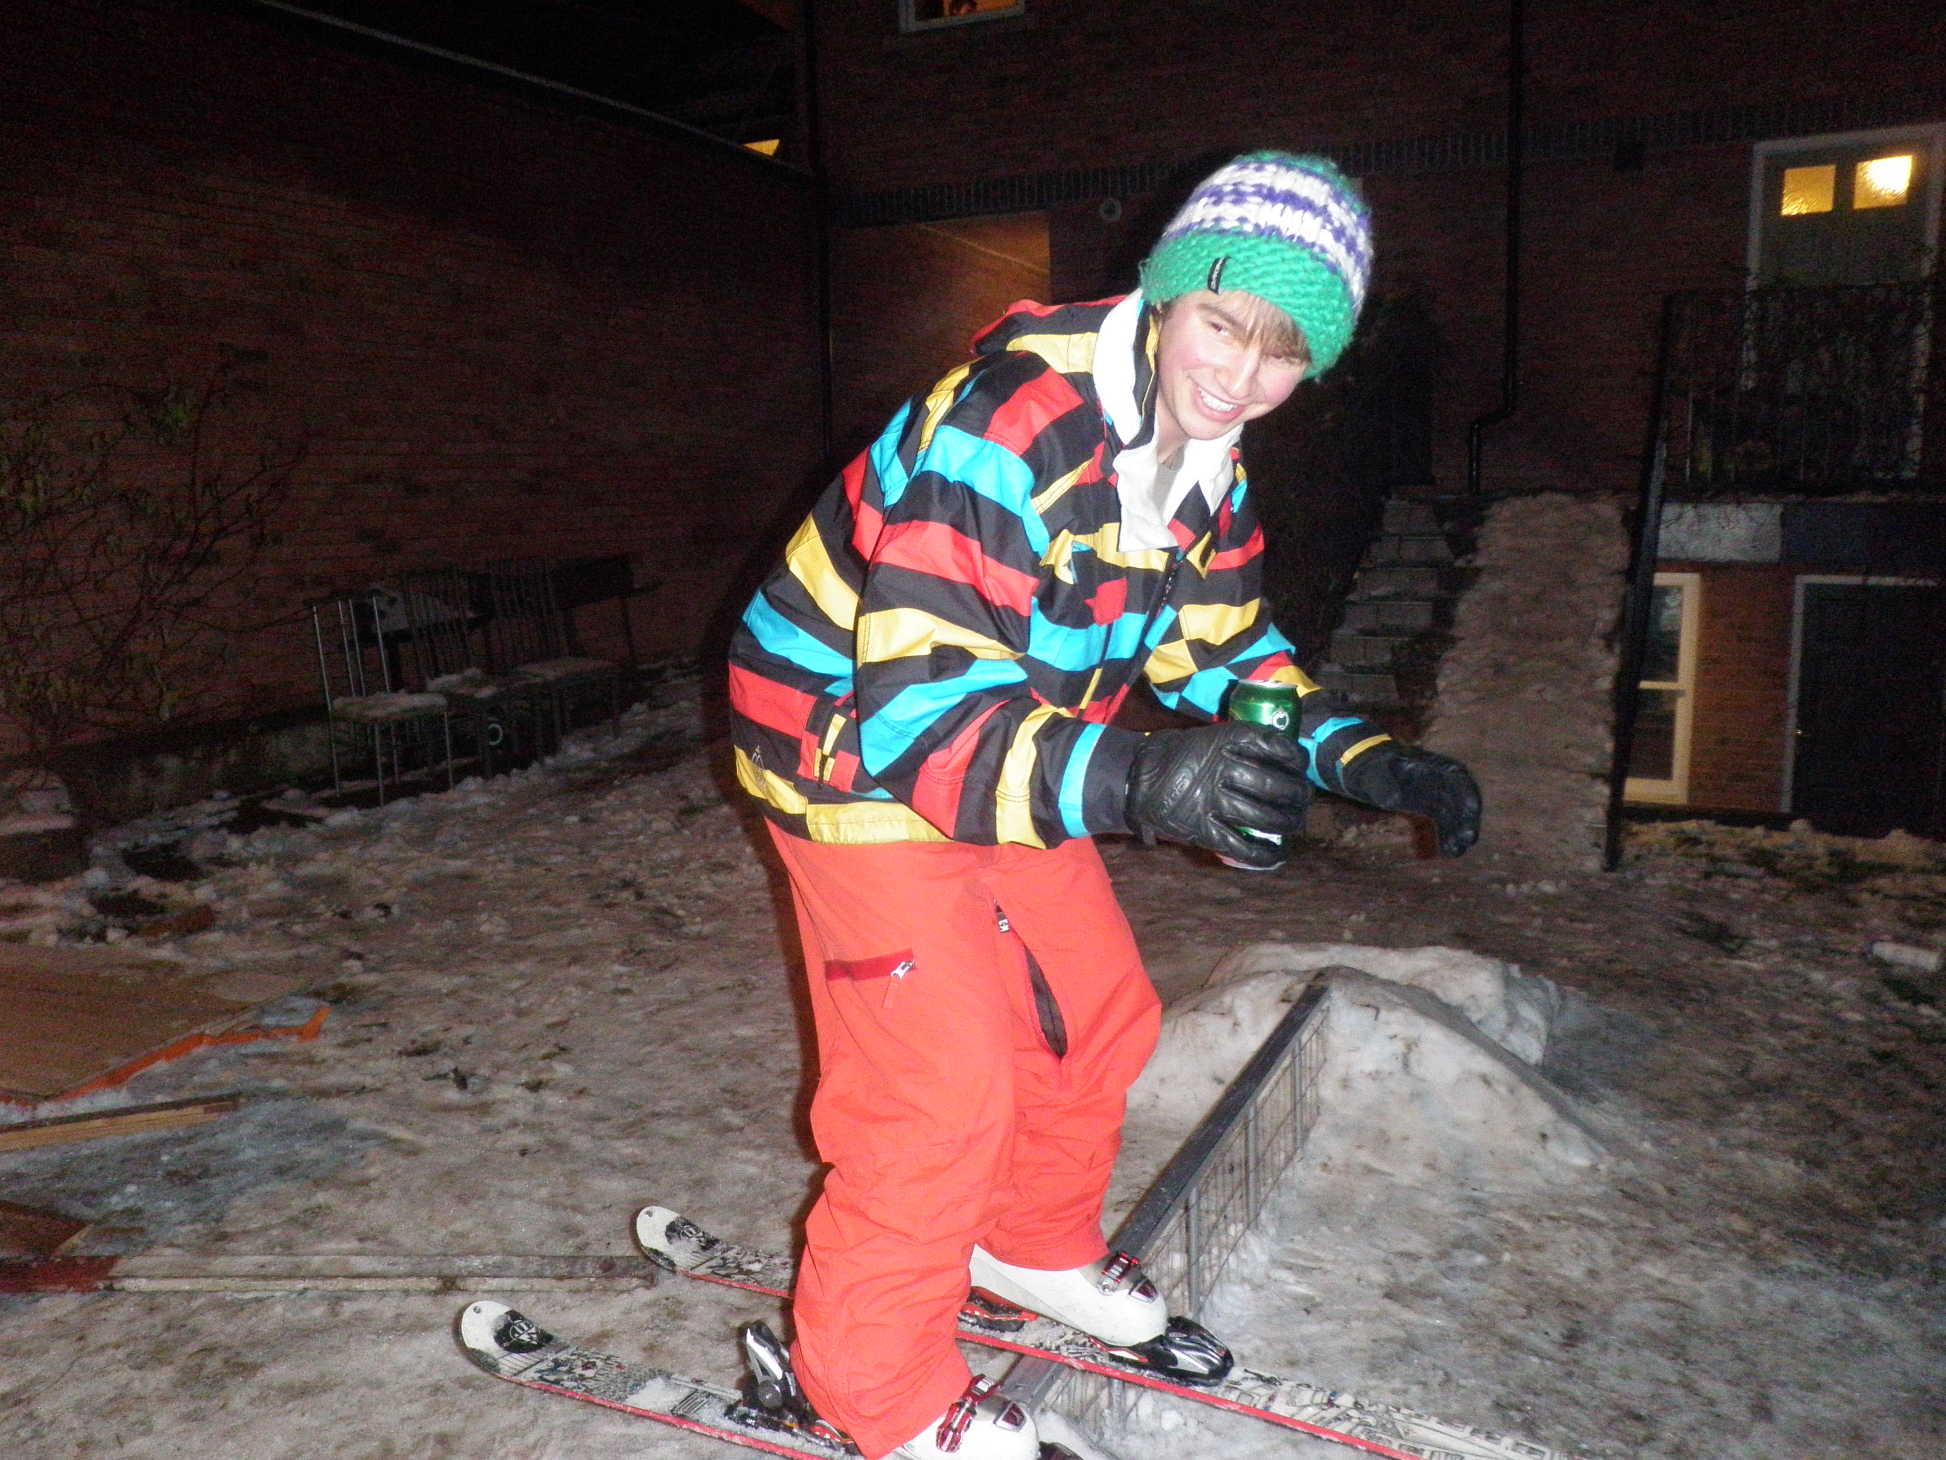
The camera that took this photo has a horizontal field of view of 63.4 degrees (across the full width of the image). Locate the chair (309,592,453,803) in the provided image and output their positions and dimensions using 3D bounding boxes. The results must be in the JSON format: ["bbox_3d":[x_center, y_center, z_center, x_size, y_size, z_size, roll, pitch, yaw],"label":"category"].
[{"bbox_3d":[-2.864,-0.170,7.633,0.460,0.955,0.420,4,10,30],"label":"chair"}]

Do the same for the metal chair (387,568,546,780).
[{"bbox_3d":[-2.597,-0.321,8.216,0.480,1.009,0.410,3,10,23],"label":"metal chair"}]

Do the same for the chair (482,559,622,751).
[{"bbox_3d":[-2.352,-0.432,8.885,0.480,1.014,0.420,4,10,30],"label":"chair"}]

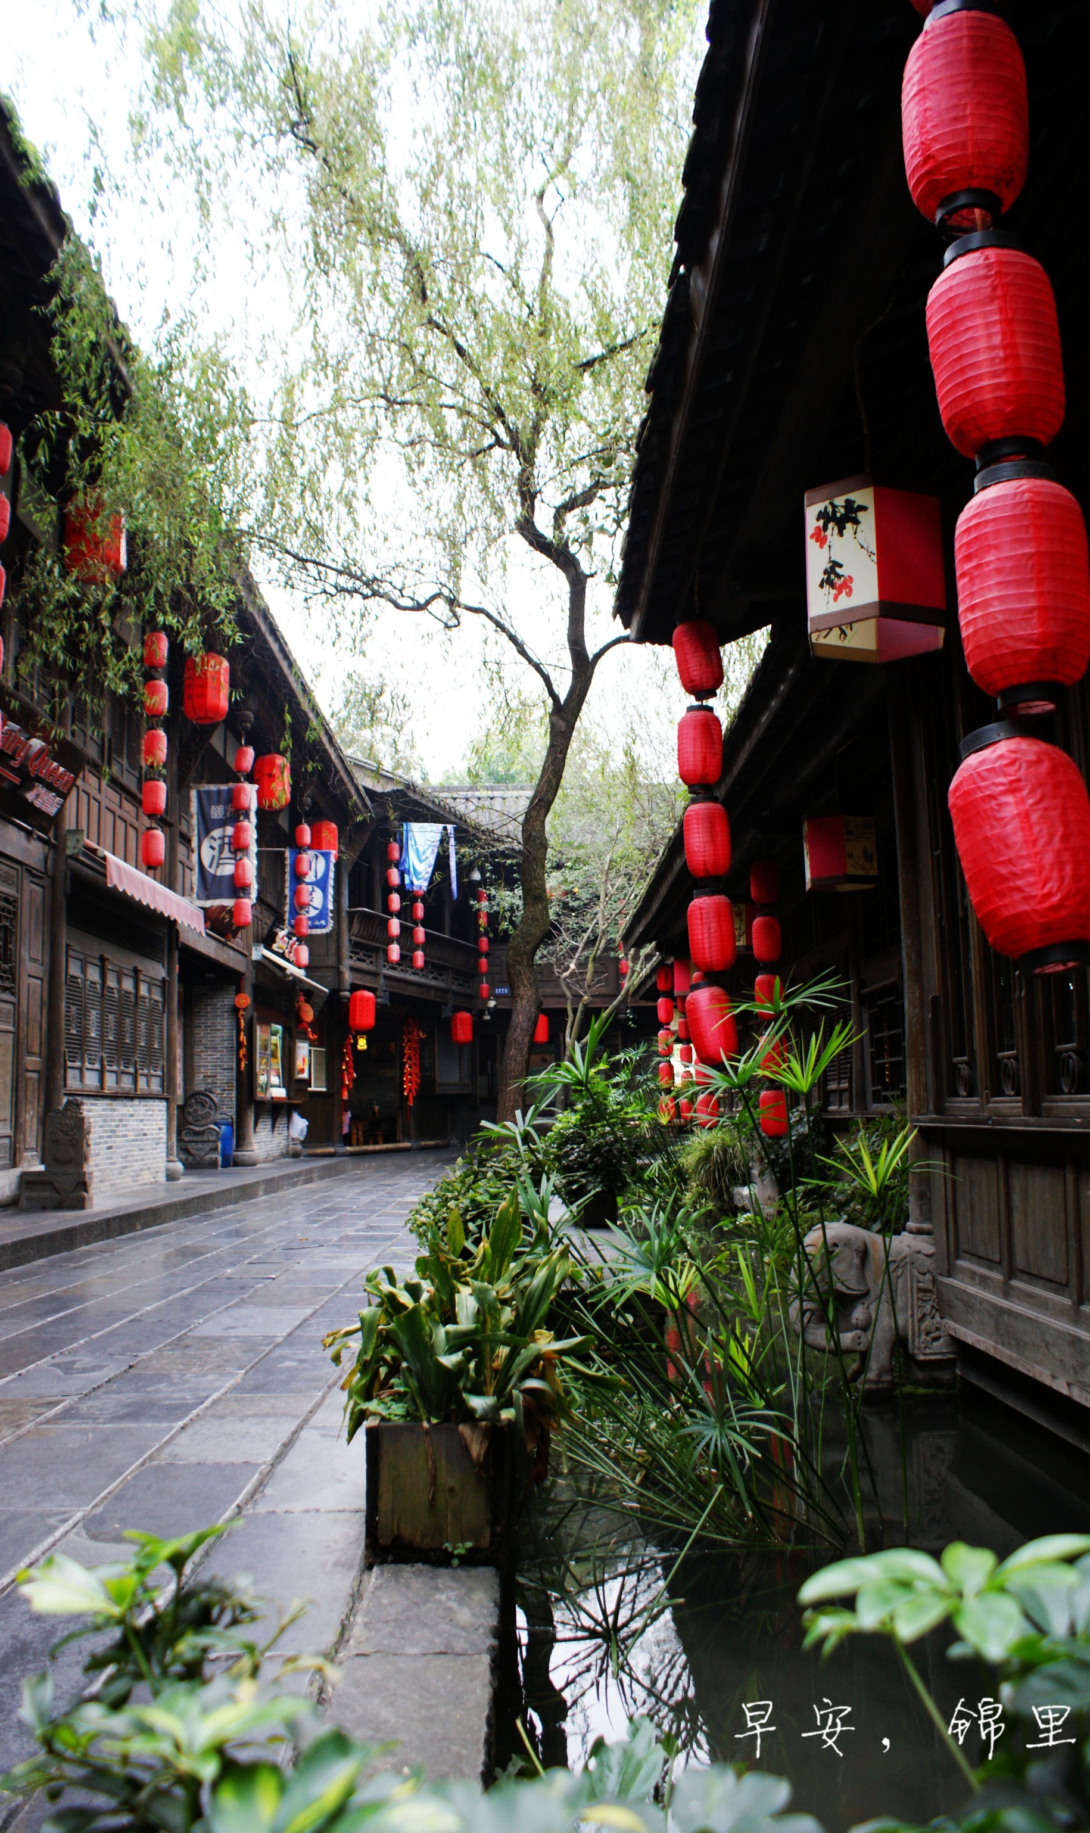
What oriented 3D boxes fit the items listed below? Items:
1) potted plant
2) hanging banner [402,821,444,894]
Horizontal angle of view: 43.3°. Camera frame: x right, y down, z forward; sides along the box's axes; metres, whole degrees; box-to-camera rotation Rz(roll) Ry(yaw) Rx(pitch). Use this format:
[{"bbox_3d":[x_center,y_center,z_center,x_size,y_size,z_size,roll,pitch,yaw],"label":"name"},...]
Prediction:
[{"bbox_3d":[-0.188,1.050,3.250,0.640,0.770,0.560,-1,-8,-1],"label":"potted plant"},{"bbox_3d":[-2.214,-1.081,25.000,0.750,1.300,0.130,0,-8,-6],"label":"hanging banner"}]

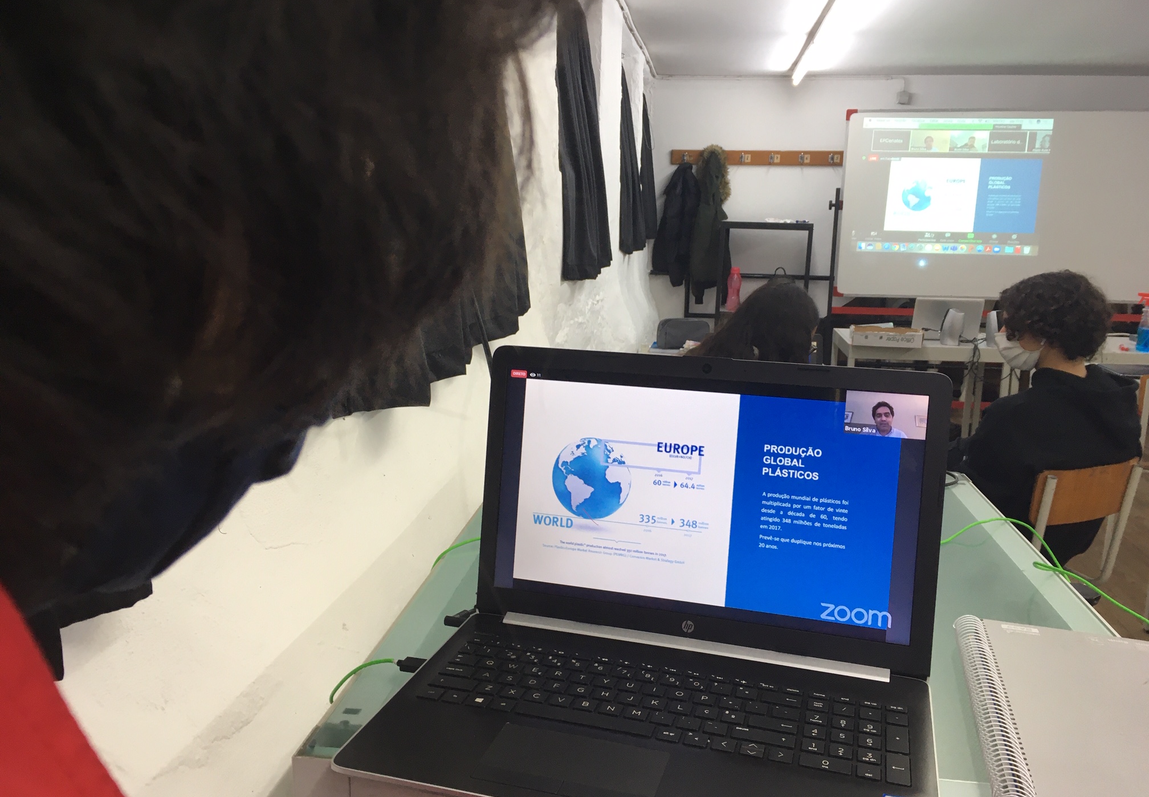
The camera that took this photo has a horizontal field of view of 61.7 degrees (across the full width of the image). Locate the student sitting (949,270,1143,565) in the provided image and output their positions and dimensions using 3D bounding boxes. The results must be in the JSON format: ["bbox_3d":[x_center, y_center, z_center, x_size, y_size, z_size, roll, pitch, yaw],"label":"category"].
[{"bbox_3d":[1.187,0.258,2.787,0.520,1.250,0.660,-5,13,-25],"label":"student sitting"}]

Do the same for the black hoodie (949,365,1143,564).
[{"bbox_3d":[1.234,0.165,2.671,0.520,0.580,0.450,-5,13,-25],"label":"black hoodie"}]

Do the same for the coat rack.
[{"bbox_3d":[1.174,-1.543,6.181,1.090,0.095,0.070,2,12,7],"label":"coat rack"}]

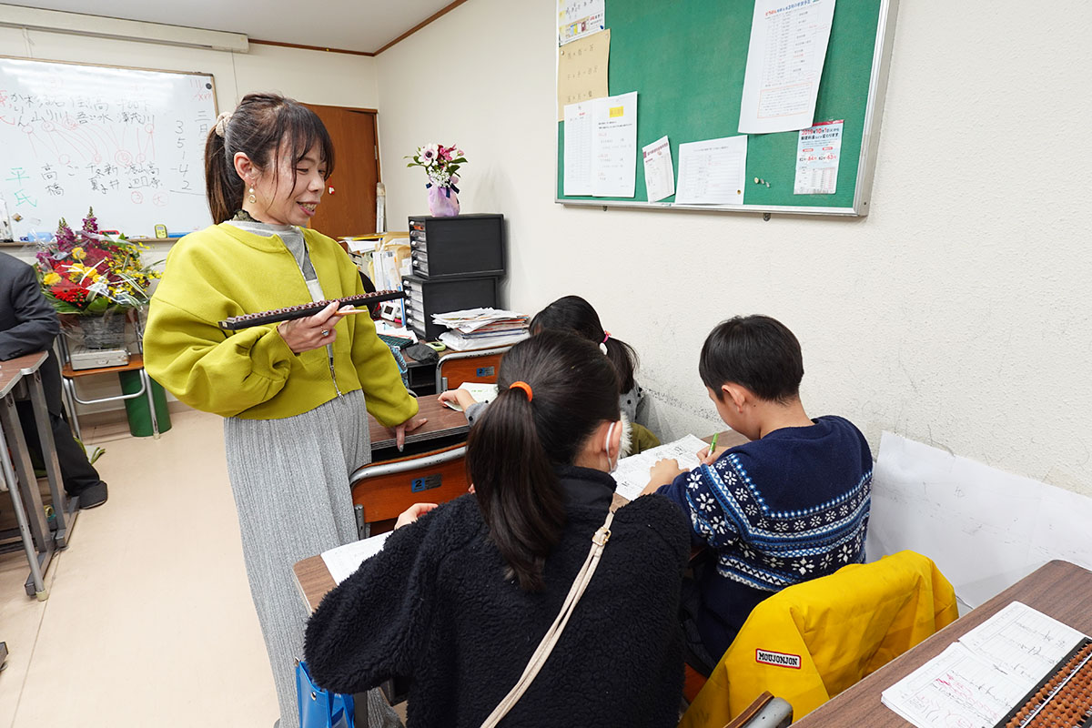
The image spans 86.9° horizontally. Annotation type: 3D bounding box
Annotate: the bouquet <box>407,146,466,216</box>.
[{"bbox_3d":[-0.477,-0.807,2.546,0.275,0.305,0.240,-3,17,-9],"label":"bouquet"}]

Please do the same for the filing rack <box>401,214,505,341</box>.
[{"bbox_3d":[-0.421,-0.421,2.644,0.405,0.510,0.265,-11,20,-32],"label":"filing rack"}]

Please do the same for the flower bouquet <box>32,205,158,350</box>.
[{"bbox_3d":[-2.291,-0.442,2.990,0.480,0.690,0.410,-11,20,-32],"label":"flower bouquet"}]

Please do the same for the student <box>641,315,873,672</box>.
[{"bbox_3d":[0.425,0.408,1.305,0.460,1.110,0.560,-10,19,-29],"label":"student"}]

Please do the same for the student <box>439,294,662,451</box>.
[{"bbox_3d":[0.058,0.273,1.890,0.560,1.030,0.450,12,21,35],"label":"student"}]

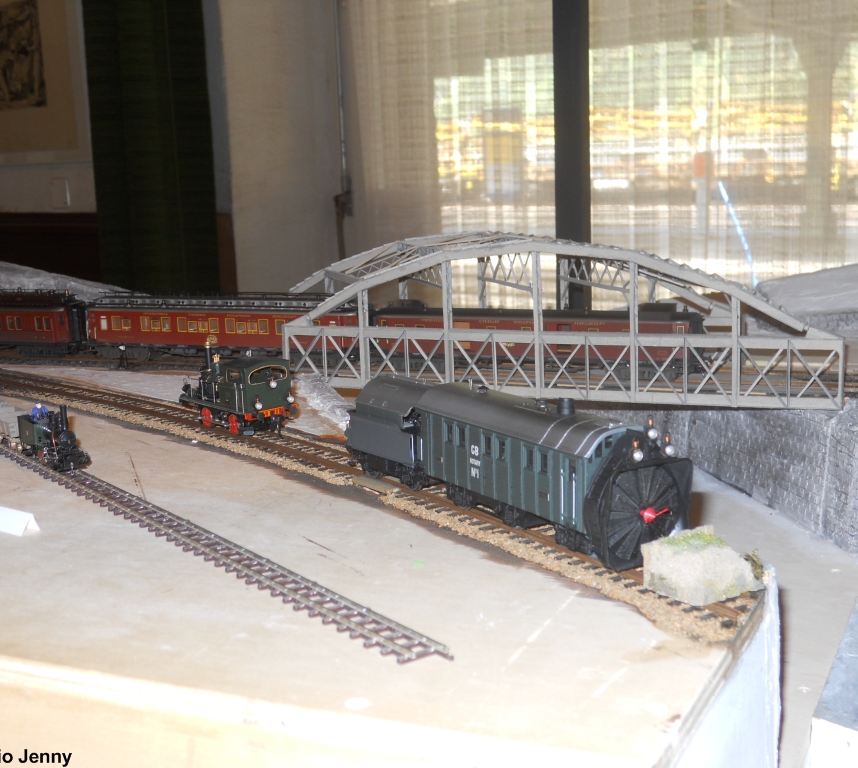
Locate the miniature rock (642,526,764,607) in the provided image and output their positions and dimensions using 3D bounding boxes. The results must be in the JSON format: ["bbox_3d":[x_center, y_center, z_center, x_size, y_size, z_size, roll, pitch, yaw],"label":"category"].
[{"bbox_3d":[0.090,0.059,0.393,0.036,0.015,0.024,-9,13,-32],"label":"miniature rock"}]

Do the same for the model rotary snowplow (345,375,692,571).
[{"bbox_3d":[0.024,0.025,0.483,0.035,0.051,0.188,-9,13,-33],"label":"model rotary snowplow"}]

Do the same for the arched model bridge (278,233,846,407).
[{"bbox_3d":[0.055,-0.054,0.870,0.468,0.108,0.096,3,11,23],"label":"arched model bridge"}]

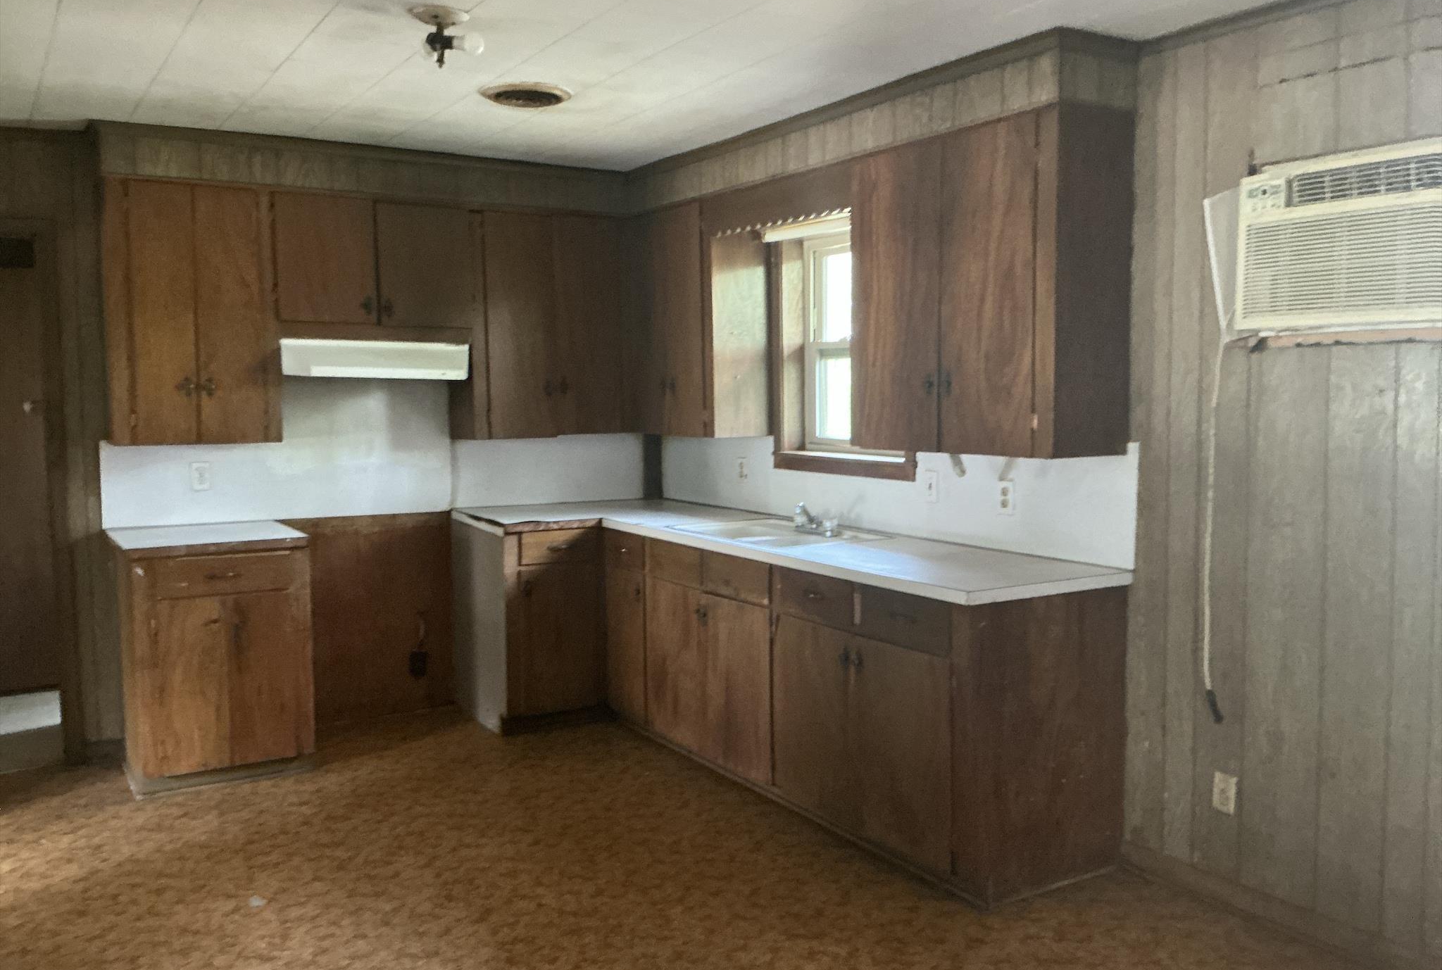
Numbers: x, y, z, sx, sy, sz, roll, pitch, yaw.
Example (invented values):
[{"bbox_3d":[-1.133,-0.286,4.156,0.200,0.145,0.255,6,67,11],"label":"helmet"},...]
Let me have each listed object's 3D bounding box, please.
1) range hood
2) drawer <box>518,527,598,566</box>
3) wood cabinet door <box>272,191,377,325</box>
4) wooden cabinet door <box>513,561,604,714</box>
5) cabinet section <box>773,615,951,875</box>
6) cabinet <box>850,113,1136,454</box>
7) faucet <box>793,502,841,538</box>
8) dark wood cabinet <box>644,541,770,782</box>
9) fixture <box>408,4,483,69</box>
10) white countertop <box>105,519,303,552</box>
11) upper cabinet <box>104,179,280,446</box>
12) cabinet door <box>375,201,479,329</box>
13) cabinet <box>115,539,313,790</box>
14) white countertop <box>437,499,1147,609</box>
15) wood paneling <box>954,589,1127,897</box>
[{"bbox_3d":[-1.487,-0.525,4.888,0.753,0.159,0.438,-3,6,-32],"label":"range hood"},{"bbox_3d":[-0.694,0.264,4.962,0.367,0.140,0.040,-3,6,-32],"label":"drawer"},{"bbox_3d":[-1.591,-0.908,4.715,0.392,0.504,0.044,-3,5,-32],"label":"wood cabinet door"},{"bbox_3d":[-0.689,0.654,4.987,0.413,0.617,0.025,-3,6,-32],"label":"wooden cabinet door"},{"bbox_3d":[0.614,0.752,3.745,0.515,0.619,0.862,-3,5,-32],"label":"cabinet section"},{"bbox_3d":[0.828,-0.605,3.727,0.324,0.990,0.913,-3,6,-32],"label":"cabinet"},{"bbox_3d":[0.345,0.123,4.433,0.129,0.117,0.199,-3,6,-32],"label":"faucet"},{"bbox_3d":[0.198,0.681,4.528,0.619,0.647,0.910,-3,6,-32],"label":"dark wood cabinet"},{"bbox_3d":[-0.734,-1.169,3.090,0.189,0.134,0.189,-3,6,-32],"label":"fixture"},{"bbox_3d":[-1.997,0.211,4.526,0.630,0.040,0.610,-3,6,-32],"label":"white countertop"},{"bbox_3d":[-2.082,-0.654,4.573,0.597,0.990,0.324,-3,6,-32],"label":"upper cabinet"},{"bbox_3d":[-1.242,-0.924,4.932,0.409,0.500,0.044,-3,5,-32],"label":"cabinet door"},{"bbox_3d":[-1.990,0.664,4.566,0.625,0.876,0.609,-3,6,-32],"label":"cabinet"},{"bbox_3d":[-0.007,0.209,4.423,1.090,0.048,2.888,-3,6,-32],"label":"white countertop"},{"bbox_3d":[0.944,0.745,3.379,0.629,0.869,0.025,-3,6,-32],"label":"wood paneling"}]

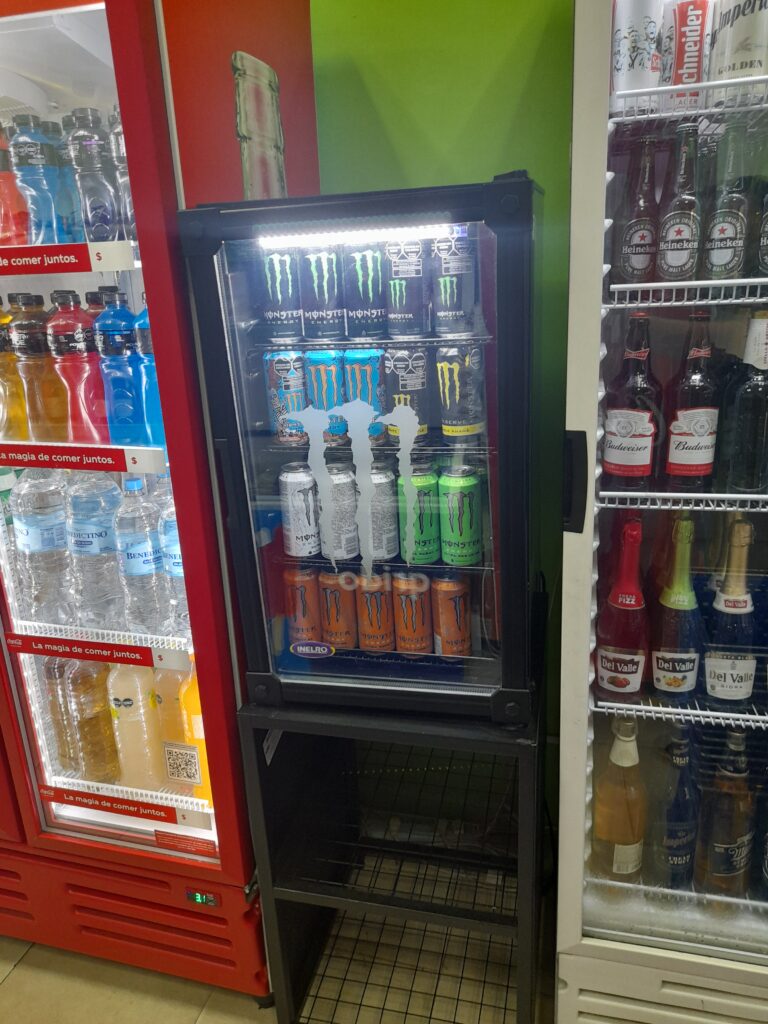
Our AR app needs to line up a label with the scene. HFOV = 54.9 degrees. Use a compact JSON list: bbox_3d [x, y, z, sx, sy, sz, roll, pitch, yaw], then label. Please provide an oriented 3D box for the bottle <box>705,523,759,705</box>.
[{"bbox_3d":[0.570,0.166,1.210,0.083,0.322,0.083,2,18,15],"label":"bottle"}]

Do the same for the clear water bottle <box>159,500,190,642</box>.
[{"bbox_3d":[-0.374,0.094,1.394,0.088,0.316,0.088,2,18,16],"label":"clear water bottle"}]

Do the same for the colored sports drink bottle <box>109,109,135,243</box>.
[{"bbox_3d":[-0.419,-0.541,1.226,0.067,0.228,0.067,2,18,16],"label":"colored sports drink bottle"}]

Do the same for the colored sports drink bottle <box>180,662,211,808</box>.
[{"bbox_3d":[-0.384,0.434,1.552,0.090,0.330,0.090,2,18,16],"label":"colored sports drink bottle"}]

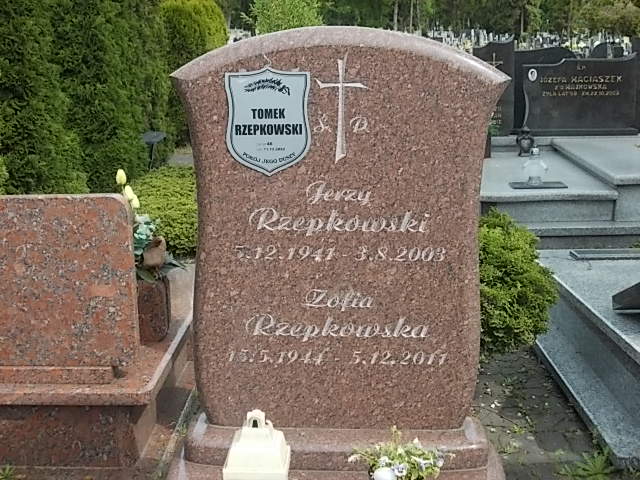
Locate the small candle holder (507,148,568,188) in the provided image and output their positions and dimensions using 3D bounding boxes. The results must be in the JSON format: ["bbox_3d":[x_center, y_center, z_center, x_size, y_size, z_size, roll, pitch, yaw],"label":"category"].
[{"bbox_3d":[1.367,-0.459,5.900,0.325,0.250,0.200,0,12,1],"label":"small candle holder"}]

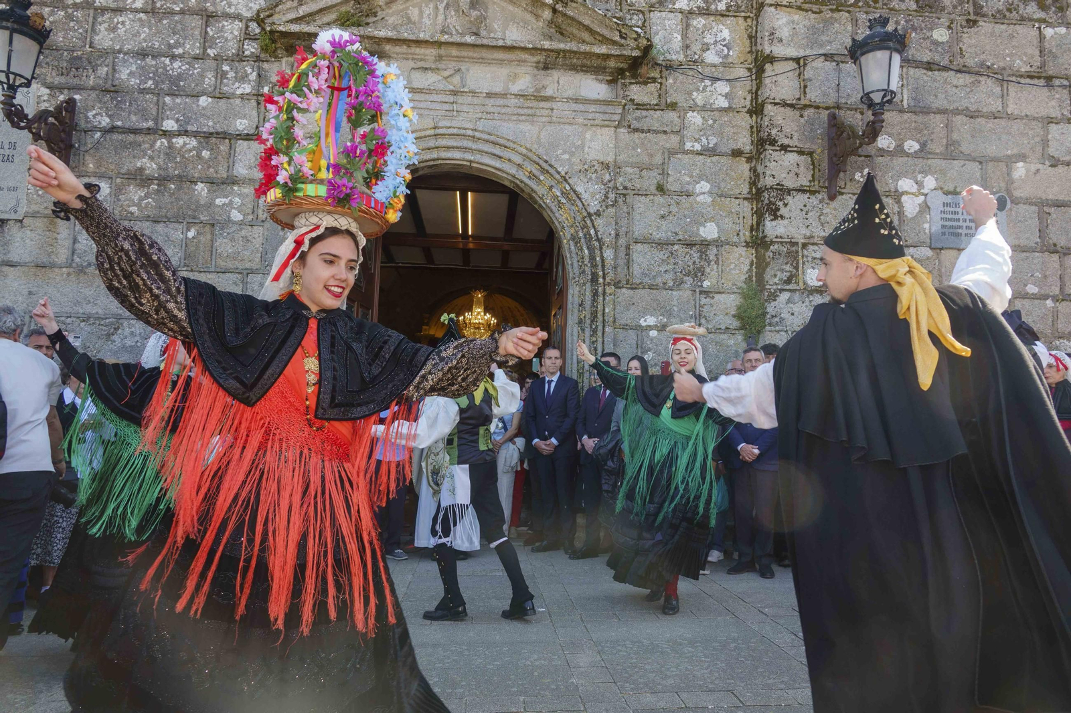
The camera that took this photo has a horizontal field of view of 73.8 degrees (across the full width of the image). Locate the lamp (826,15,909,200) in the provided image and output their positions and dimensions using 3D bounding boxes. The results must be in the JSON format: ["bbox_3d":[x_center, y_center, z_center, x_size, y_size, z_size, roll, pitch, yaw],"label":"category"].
[{"bbox_3d":[2.765,-2.127,6.062,0.500,1.309,1.026,1,-5,-5],"label":"lamp"}]

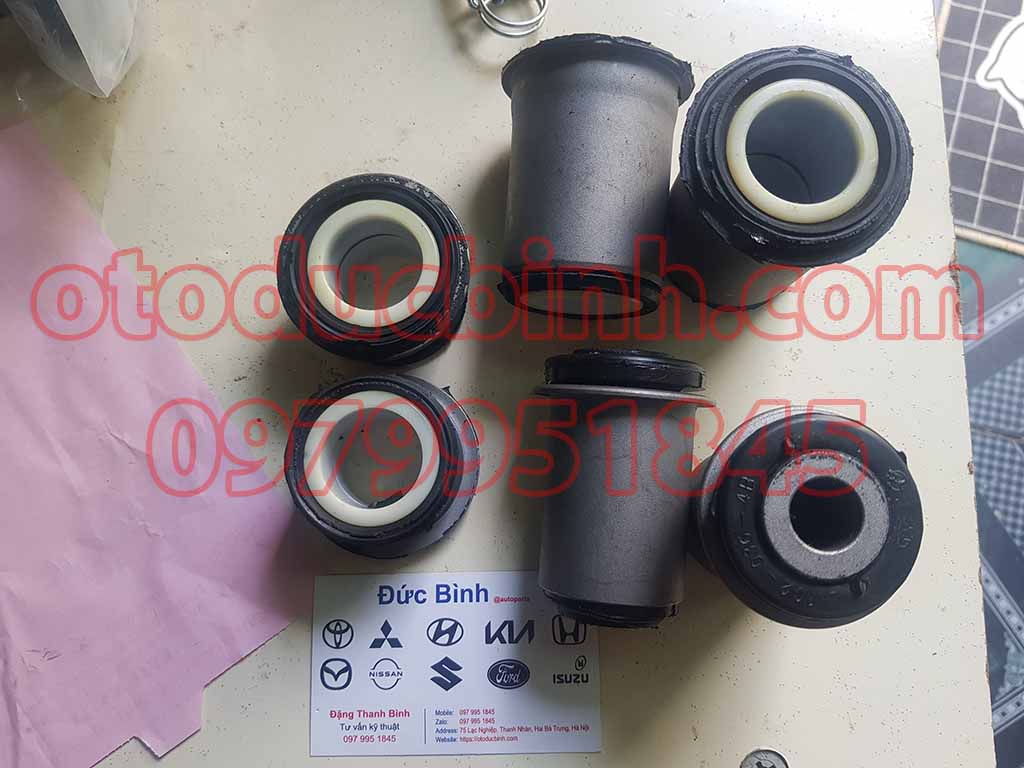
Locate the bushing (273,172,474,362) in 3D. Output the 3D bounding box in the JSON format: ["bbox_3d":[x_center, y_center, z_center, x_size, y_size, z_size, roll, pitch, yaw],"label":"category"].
[{"bbox_3d":[-0.041,-0.033,0.245,0.058,0.031,0.058,0,81,1],"label":"bushing"}]

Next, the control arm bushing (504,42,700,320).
[{"bbox_3d":[0.024,-0.060,0.237,0.060,0.060,0.069,4,84,2],"label":"control arm bushing"}]

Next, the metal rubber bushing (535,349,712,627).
[{"bbox_3d":[0.031,0.032,0.226,0.051,0.051,0.080,5,85,2],"label":"metal rubber bushing"}]

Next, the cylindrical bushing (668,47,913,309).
[{"bbox_3d":[0.073,-0.053,0.227,0.060,0.069,0.060,0,81,1],"label":"cylindrical bushing"}]

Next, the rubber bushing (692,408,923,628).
[{"bbox_3d":[0.069,0.035,0.207,0.051,0.080,0.051,0,81,1],"label":"rubber bushing"}]

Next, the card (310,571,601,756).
[{"bbox_3d":[-0.018,0.087,0.241,0.090,0.001,0.055,-1,81,1],"label":"card"}]

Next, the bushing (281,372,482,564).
[{"bbox_3d":[-0.040,0.024,0.236,0.058,0.031,0.058,0,81,1],"label":"bushing"}]

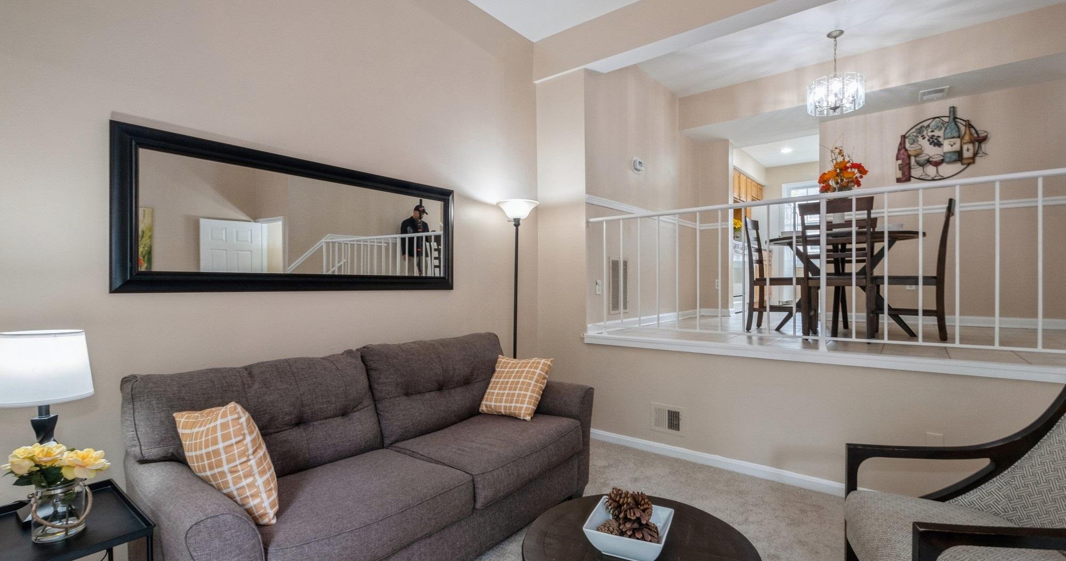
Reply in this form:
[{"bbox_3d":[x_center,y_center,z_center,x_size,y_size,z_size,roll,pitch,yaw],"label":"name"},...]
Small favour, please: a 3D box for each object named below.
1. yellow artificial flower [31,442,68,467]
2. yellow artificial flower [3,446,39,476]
[{"bbox_3d":[-1.530,0.553,1.406,0.088,0.060,0.088,0,0,43],"label":"yellow artificial flower"},{"bbox_3d":[-1.475,0.519,1.280,0.075,0.070,0.075,0,-1,-34],"label":"yellow artificial flower"}]

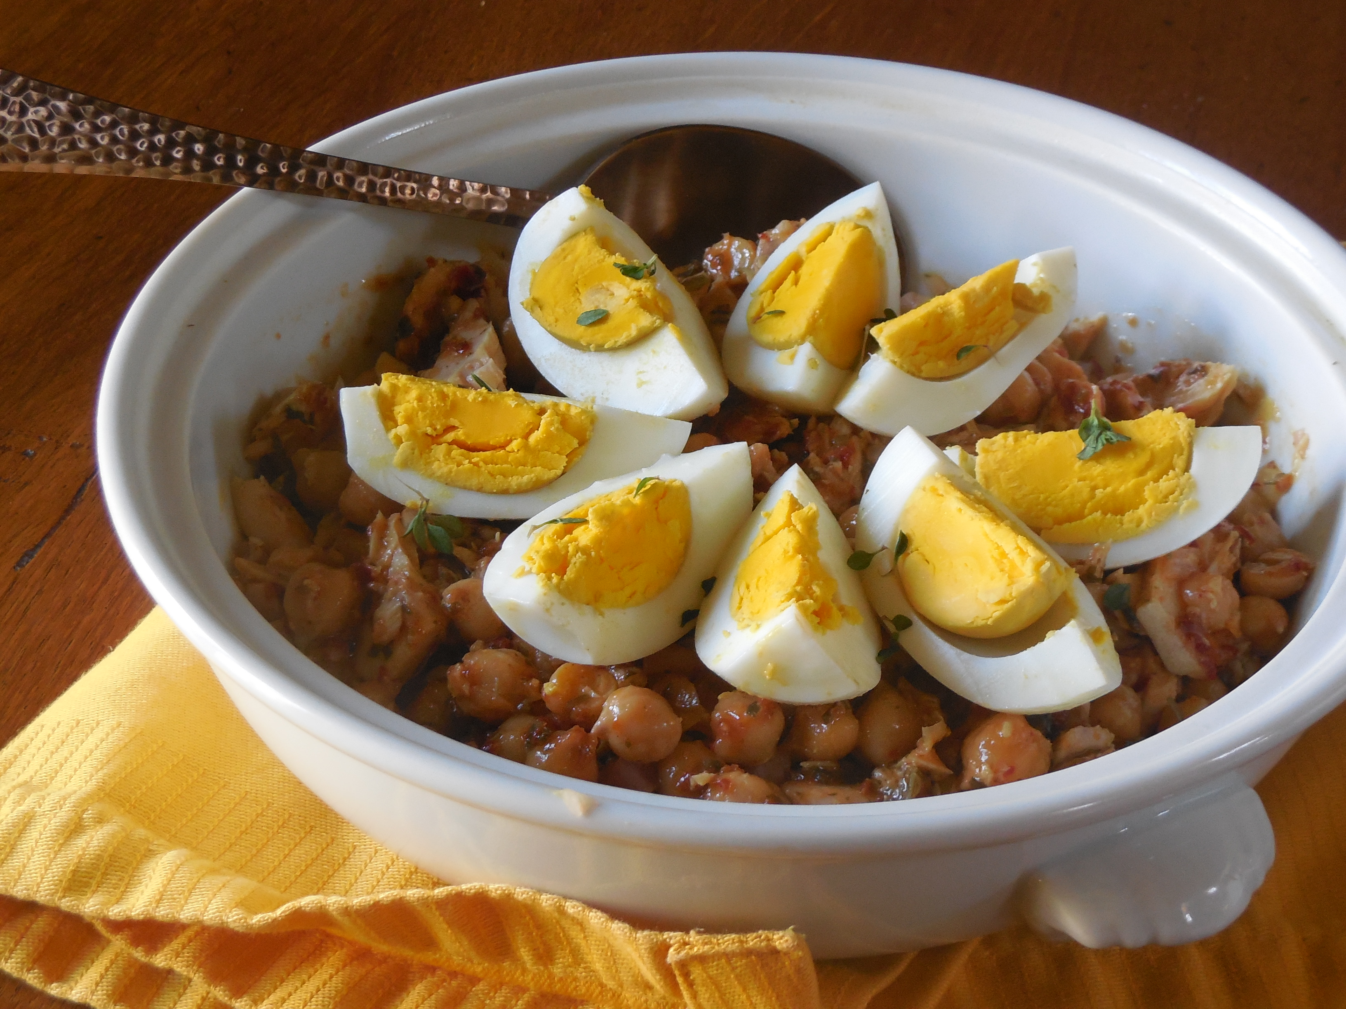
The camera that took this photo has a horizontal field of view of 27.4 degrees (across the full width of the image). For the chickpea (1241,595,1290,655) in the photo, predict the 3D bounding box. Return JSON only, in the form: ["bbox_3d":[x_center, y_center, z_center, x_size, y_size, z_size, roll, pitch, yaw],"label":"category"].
[{"bbox_3d":[0.091,0.019,0.428,0.010,0.010,0.010,1,38,0],"label":"chickpea"}]

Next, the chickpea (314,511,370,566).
[{"bbox_3d":[-0.053,0.006,0.446,0.010,0.010,0.010,1,38,0],"label":"chickpea"}]

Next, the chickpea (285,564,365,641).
[{"bbox_3d":[-0.054,0.015,0.428,0.012,0.012,0.012,1,38,0],"label":"chickpea"}]

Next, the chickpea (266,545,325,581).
[{"bbox_3d":[-0.060,0.010,0.437,0.010,0.009,0.010,1,38,0],"label":"chickpea"}]

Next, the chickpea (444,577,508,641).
[{"bbox_3d":[-0.030,0.016,0.426,0.011,0.011,0.011,1,38,0],"label":"chickpea"}]

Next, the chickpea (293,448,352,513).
[{"bbox_3d":[-0.057,-0.004,0.453,0.011,0.010,0.011,1,38,0],"label":"chickpea"}]

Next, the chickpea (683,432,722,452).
[{"bbox_3d":[0.004,-0.007,0.458,0.011,0.010,0.011,1,38,0],"label":"chickpea"}]

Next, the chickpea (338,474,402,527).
[{"bbox_3d":[-0.049,-0.001,0.449,0.011,0.011,0.011,1,38,0],"label":"chickpea"}]

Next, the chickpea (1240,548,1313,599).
[{"bbox_3d":[0.096,0.011,0.438,0.011,0.009,0.010,1,38,0],"label":"chickpea"}]

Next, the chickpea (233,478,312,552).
[{"bbox_3d":[-0.064,0.001,0.445,0.012,0.011,0.012,1,38,0],"label":"chickpea"}]

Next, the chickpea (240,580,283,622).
[{"bbox_3d":[-0.063,0.015,0.430,0.011,0.010,0.011,1,38,0],"label":"chickpea"}]

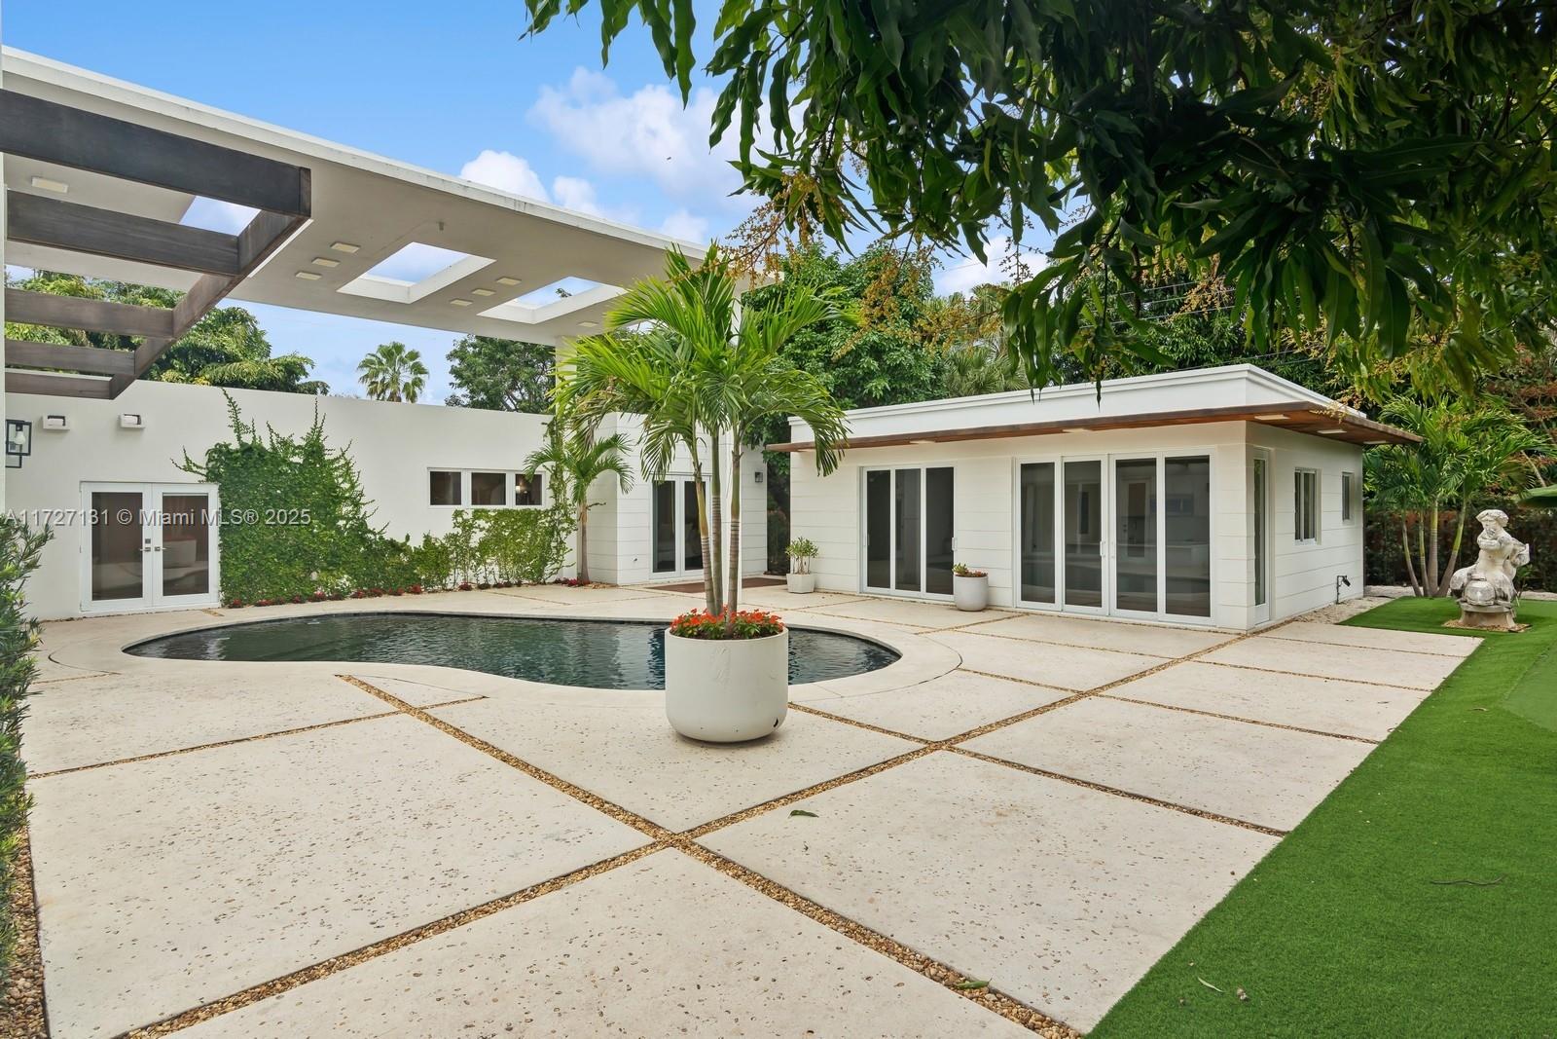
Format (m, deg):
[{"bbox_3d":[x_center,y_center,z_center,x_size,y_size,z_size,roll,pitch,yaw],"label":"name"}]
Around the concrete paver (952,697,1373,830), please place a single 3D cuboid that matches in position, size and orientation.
[{"bbox_3d":[2.572,1.526,5.134,2.060,0.080,1.870,-1,1,-43],"label":"concrete paver"}]

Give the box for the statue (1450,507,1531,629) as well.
[{"bbox_3d":[9.861,0.623,10.805,0.800,1.620,0.850,0,1,-35],"label":"statue"}]

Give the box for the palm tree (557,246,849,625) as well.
[{"bbox_3d":[-0.539,-0.541,5.514,1.950,2.680,1.850,0,1,0],"label":"palm tree"}]

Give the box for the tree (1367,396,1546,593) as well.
[{"bbox_3d":[12.192,-0.399,14.024,2.700,3.600,2.600,1,1,41],"label":"tree"}]

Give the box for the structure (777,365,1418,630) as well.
[{"bbox_3d":[5.522,-0.307,14.633,7.610,3.390,9.170,-1,1,-43],"label":"structure"}]

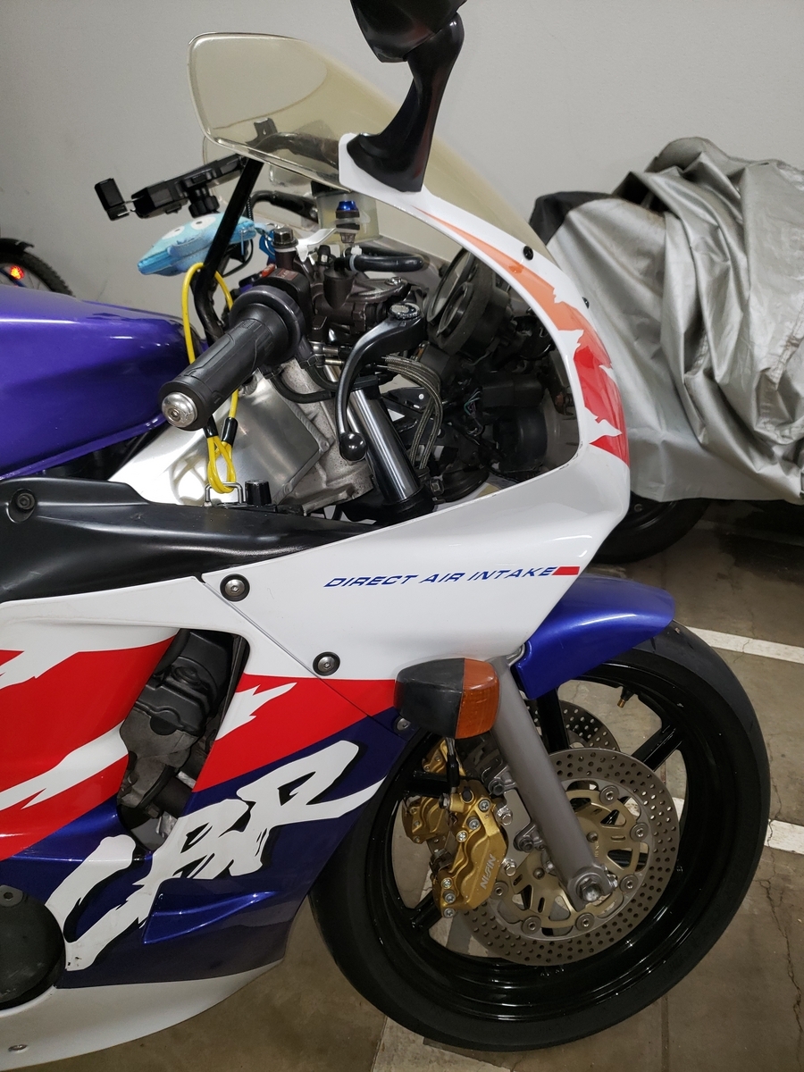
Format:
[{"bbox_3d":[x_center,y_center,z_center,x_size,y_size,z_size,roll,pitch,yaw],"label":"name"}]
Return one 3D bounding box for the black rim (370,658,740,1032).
[{"bbox_3d":[0.176,0.354,0.973,0.460,0.460,0.092,-5,13,-13],"label":"black rim"}]

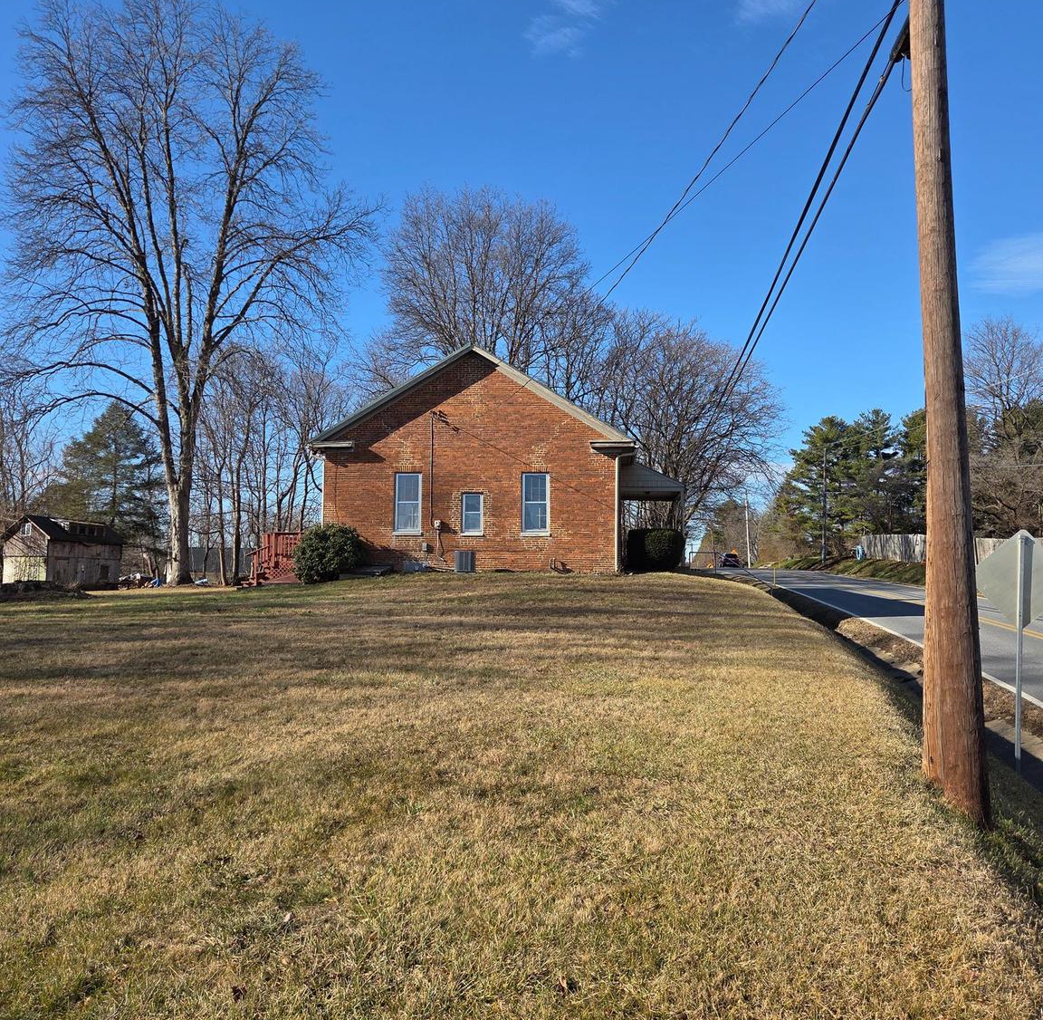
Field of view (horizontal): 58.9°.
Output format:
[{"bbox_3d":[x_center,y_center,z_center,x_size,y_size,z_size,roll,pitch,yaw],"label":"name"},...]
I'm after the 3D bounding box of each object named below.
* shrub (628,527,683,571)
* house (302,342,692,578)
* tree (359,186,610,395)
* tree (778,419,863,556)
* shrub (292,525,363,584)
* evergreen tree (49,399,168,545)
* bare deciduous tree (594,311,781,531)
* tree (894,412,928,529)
[{"bbox_3d":[4.464,1.297,30.679,1.930,1.550,1.700,0,-4,0],"label":"shrub"},{"bbox_3d":[-0.614,-1.291,34.643,12.120,7.360,10.800,0,-4,0],"label":"house"},{"bbox_3d":[-1.999,-7.413,51.548,13.880,21.870,13.180,0,-4,0],"label":"tree"},{"bbox_3d":[24.979,-1.711,77.255,7.540,12.390,7.160,0,-4,0],"label":"tree"},{"bbox_3d":[-5.900,1.328,28.270,2.190,1.830,2.020,0,-4,0],"label":"shrub"},{"bbox_3d":[-29.804,-1.169,66.188,8.790,13.270,8.350,0,-4,0],"label":"evergreen tree"},{"bbox_3d":[9.960,-4.330,55.370,11.260,15.470,10.700,0,-4,0],"label":"bare deciduous tree"},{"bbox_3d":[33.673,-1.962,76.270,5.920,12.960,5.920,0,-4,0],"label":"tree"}]

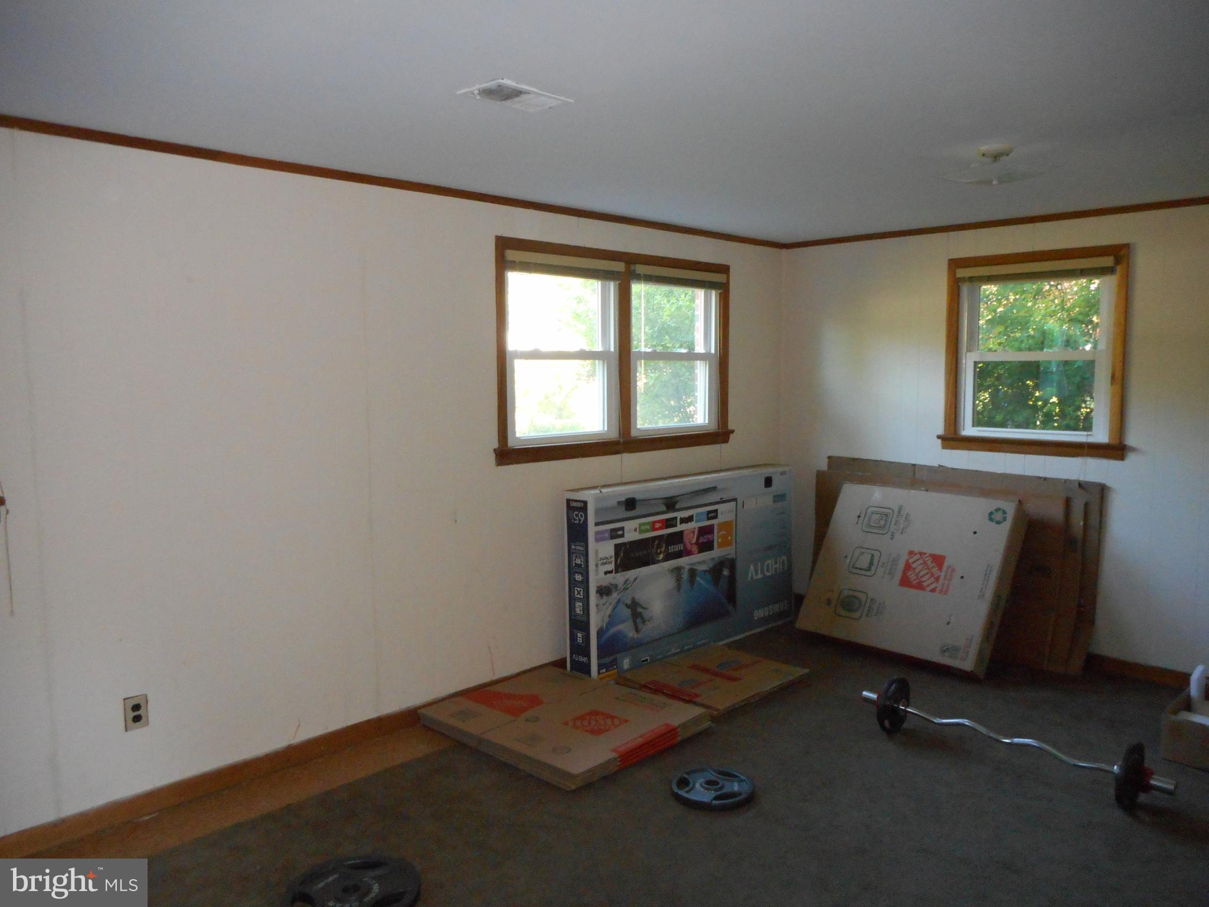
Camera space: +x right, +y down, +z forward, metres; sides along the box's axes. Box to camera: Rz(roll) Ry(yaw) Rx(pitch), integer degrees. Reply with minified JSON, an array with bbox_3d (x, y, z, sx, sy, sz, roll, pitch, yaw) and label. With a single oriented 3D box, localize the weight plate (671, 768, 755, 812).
[{"bbox_3d":[0.388,1.190,3.135,0.289,0.042,0.289,0,6,0],"label":"weight plate"}]

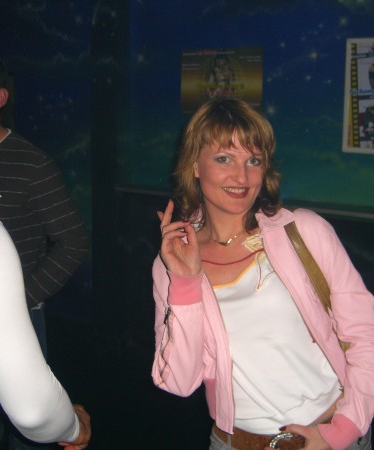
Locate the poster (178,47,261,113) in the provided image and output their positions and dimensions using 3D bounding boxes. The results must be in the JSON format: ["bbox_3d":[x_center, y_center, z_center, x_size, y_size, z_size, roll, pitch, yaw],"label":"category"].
[{"bbox_3d":[0.156,-0.667,3.050,0.420,0.292,0.010,6,11,29],"label":"poster"}]

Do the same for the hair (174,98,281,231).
[{"bbox_3d":[0.088,-0.133,1.430,0.220,0.275,0.230,-6,10,-16],"label":"hair"}]

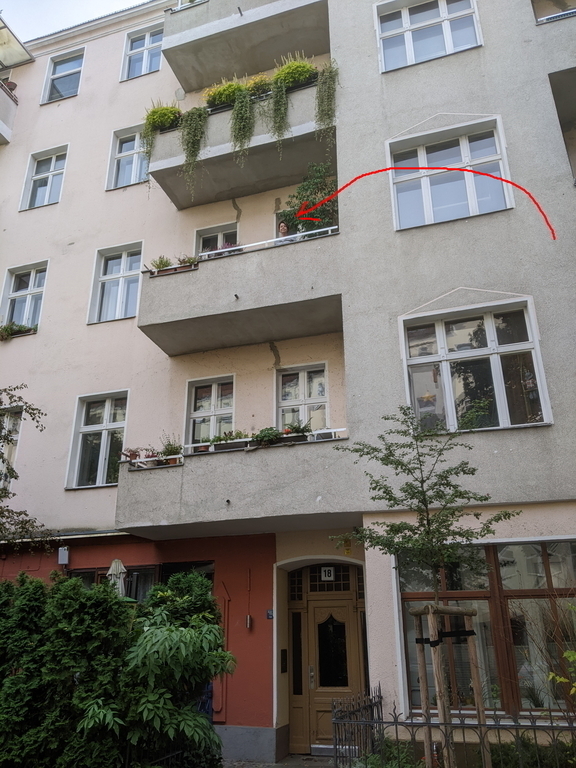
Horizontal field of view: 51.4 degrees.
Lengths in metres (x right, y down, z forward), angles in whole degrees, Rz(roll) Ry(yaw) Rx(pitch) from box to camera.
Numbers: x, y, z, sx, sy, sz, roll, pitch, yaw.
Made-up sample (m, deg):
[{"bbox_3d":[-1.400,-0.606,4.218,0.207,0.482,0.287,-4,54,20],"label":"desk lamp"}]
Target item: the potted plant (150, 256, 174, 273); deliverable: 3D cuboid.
[{"bbox_3d":[-2.349,-2.175,11.149,0.500,0.380,0.280,-7,-23,16],"label":"potted plant"}]

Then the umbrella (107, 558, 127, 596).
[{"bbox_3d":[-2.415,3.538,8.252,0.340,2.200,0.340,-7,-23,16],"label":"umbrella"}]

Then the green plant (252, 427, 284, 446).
[{"bbox_3d":[-0.333,0.825,9.255,0.500,0.360,0.340,-7,-23,16],"label":"green plant"}]

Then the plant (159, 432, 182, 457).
[{"bbox_3d":[-1.892,1.075,9.701,0.400,0.520,0.350,-7,-23,16],"label":"plant"}]

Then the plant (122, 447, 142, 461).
[{"bbox_3d":[-2.529,1.131,9.745,0.306,0.240,0.250,-7,-23,17],"label":"plant"}]

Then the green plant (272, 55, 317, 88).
[{"bbox_3d":[0.145,-6.055,11.834,0.900,0.700,0.450,-7,-23,16],"label":"green plant"}]

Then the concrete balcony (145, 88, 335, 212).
[{"bbox_3d":[-0.774,-4.836,12.406,3.888,1.217,1.222,-7,-25,16],"label":"concrete balcony"}]

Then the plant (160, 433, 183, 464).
[{"bbox_3d":[-1.845,1.023,9.493,0.291,0.480,0.280,0,-22,0],"label":"plant"}]

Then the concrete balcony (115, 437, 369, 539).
[{"bbox_3d":[-0.667,1.744,9.587,3.880,1.120,1.280,-7,-23,16],"label":"concrete balcony"}]

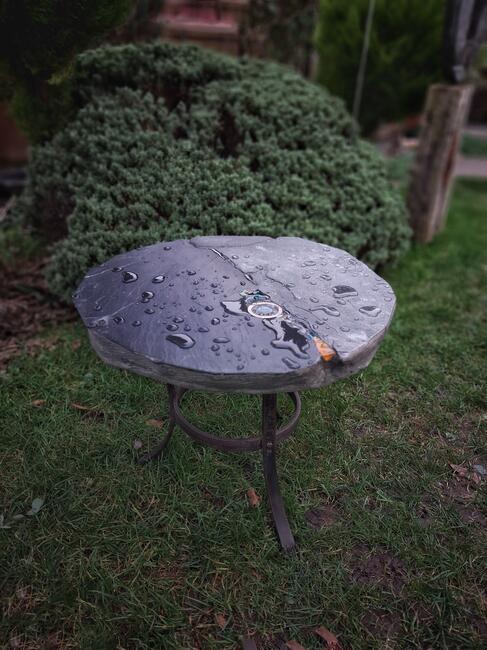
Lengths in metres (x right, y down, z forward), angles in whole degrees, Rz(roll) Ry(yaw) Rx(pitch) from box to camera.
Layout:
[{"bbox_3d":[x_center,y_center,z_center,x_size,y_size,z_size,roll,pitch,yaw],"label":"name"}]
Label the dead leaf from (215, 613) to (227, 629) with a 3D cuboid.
[{"bbox_3d":[-0.045,0.568,0.985,0.018,0.009,0.030,-15,32,-26],"label":"dead leaf"}]

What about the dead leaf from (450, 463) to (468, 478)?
[{"bbox_3d":[0.571,0.378,1.338,0.036,0.013,0.048,-17,33,-29],"label":"dead leaf"}]

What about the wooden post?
[{"bbox_3d":[1.099,-0.917,2.904,0.178,0.830,0.178,22,35,35],"label":"wooden post"}]

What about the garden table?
[{"bbox_3d":[-0.014,0.151,1.219,0.690,0.535,0.680,0,28,0],"label":"garden table"}]

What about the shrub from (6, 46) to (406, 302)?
[{"bbox_3d":[-0.160,-0.914,2.700,2.100,1.020,1.750,0,28,0],"label":"shrub"}]

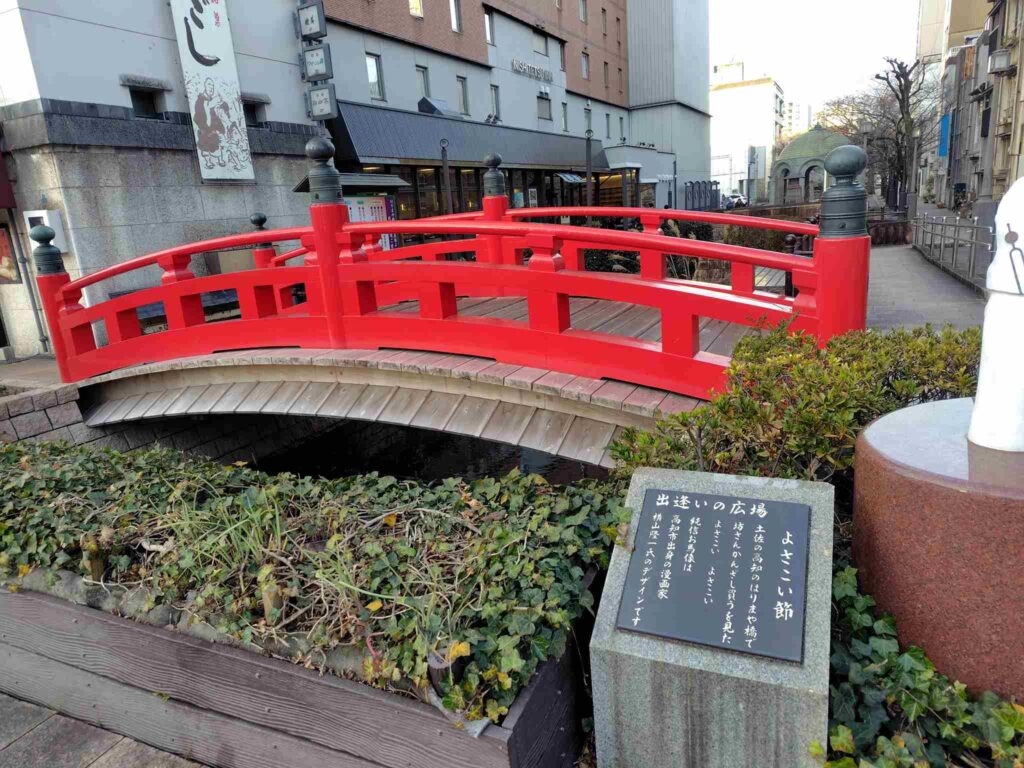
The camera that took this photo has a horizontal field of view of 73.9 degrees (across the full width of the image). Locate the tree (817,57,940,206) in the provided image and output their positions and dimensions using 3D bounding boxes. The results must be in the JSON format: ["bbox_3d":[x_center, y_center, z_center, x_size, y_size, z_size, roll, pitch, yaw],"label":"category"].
[{"bbox_3d":[16.967,-11.274,31.540,5.200,6.750,4.700,3,16,26],"label":"tree"}]

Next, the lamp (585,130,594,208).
[{"bbox_3d":[2.201,-5.132,18.672,0.220,3.500,0.200,3,16,26],"label":"lamp"}]

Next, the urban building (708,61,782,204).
[{"bbox_3d":[31.030,-32.801,90.826,8.600,16.600,12.500,3,16,26],"label":"urban building"}]

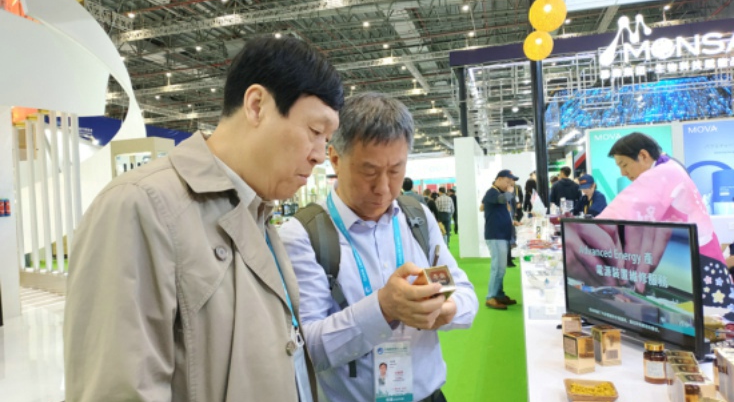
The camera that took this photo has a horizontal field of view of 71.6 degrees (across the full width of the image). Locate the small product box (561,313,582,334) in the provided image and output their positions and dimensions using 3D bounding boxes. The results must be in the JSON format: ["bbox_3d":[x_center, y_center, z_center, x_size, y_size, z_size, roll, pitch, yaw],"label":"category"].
[{"bbox_3d":[0.609,0.384,1.503,0.049,0.089,0.049,-4,-1,21],"label":"small product box"}]

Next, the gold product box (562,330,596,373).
[{"bbox_3d":[0.537,0.385,1.286,0.049,0.089,0.049,-3,-1,-19],"label":"gold product box"}]

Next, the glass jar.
[{"bbox_3d":[0.673,0.377,1.187,0.045,0.085,0.045,-4,-1,17],"label":"glass jar"}]

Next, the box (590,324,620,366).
[{"bbox_3d":[0.628,0.380,1.329,0.049,0.089,0.049,-3,-1,-1],"label":"box"}]

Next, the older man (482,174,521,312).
[{"bbox_3d":[1.678,0.474,6.443,0.460,1.710,0.520,-3,-1,13],"label":"older man"}]

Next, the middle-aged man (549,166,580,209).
[{"bbox_3d":[2.953,0.387,7.387,0.500,1.757,0.300,-3,-1,9],"label":"middle-aged man"}]

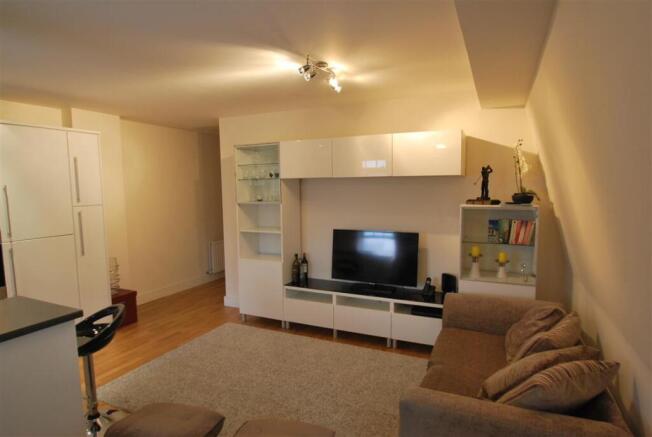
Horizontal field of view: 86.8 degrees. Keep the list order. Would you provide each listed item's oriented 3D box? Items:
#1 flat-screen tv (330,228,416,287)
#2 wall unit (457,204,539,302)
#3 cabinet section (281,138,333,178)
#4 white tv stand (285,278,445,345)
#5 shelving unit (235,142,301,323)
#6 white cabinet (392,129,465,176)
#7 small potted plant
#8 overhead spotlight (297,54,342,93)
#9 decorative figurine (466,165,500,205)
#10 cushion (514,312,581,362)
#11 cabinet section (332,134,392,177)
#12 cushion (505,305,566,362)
[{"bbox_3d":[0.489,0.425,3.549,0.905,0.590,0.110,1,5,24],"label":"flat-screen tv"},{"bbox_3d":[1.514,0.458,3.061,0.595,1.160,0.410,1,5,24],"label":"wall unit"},{"bbox_3d":[-0.123,-0.626,3.730,0.600,0.390,0.410,1,5,25],"label":"cabinet section"},{"bbox_3d":[0.428,0.985,3.608,1.770,0.485,0.420,1,5,24],"label":"white tv stand"},{"bbox_3d":[-0.659,0.194,4.038,0.600,2.020,0.420,1,5,24],"label":"shelving unit"},{"bbox_3d":[0.965,-0.583,3.223,0.595,0.380,0.410,1,5,24],"label":"white cabinet"},{"bbox_3d":[1.681,-0.395,2.905,0.200,0.560,0.200,1,5,24],"label":"small potted plant"},{"bbox_3d":[-0.045,-1.082,2.589,0.300,0.160,0.310,-1,5,0],"label":"overhead spotlight"},{"bbox_3d":[1.389,-0.302,3.041,0.270,0.360,0.150,1,5,24],"label":"decorative figurine"},{"bbox_3d":[1.392,0.743,2.153,0.150,0.420,0.410,40,20,2],"label":"cushion"},{"bbox_3d":[0.421,-0.596,3.470,0.600,0.380,0.410,1,5,24],"label":"cabinet section"},{"bbox_3d":[1.401,0.761,2.294,0.150,0.410,0.410,43,20,6],"label":"cushion"}]

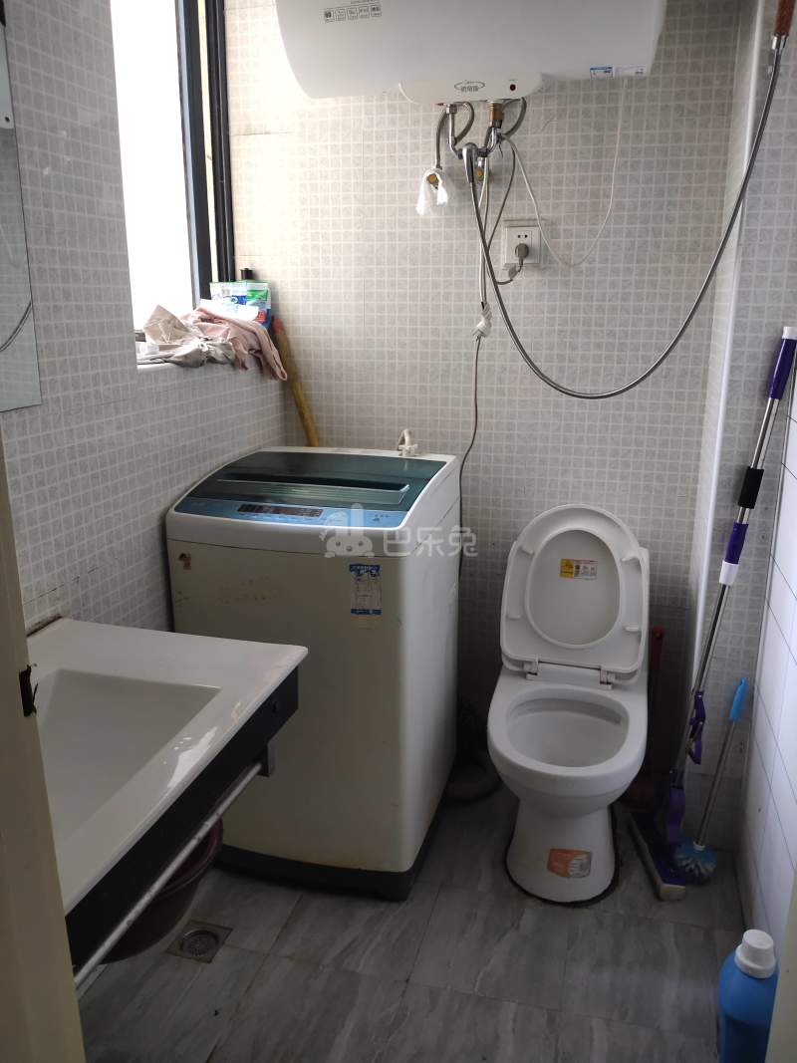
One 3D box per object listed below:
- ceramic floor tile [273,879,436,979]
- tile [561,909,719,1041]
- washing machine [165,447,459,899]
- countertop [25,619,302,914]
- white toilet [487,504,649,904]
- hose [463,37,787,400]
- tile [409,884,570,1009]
[{"bbox_3d":[-0.087,0.849,1.811,0.300,0.010,0.300,4,15,14],"label":"ceramic floor tile"},{"bbox_3d":[0.483,0.885,1.681,0.300,0.010,0.300,4,15,14],"label":"tile"},{"bbox_3d":[-0.168,0.311,2.058,0.535,0.928,0.540,4,16,13],"label":"washing machine"},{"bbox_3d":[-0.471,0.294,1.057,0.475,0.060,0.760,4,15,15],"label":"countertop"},{"bbox_3d":[0.409,0.387,1.958,0.365,0.812,0.700,4,15,13],"label":"white toilet"},{"bbox_3d":[0.433,-0.626,1.755,0.620,0.690,0.100,6,16,20],"label":"hose"},{"bbox_3d":[0.199,0.867,1.746,0.300,0.010,0.300,4,15,14],"label":"tile"}]

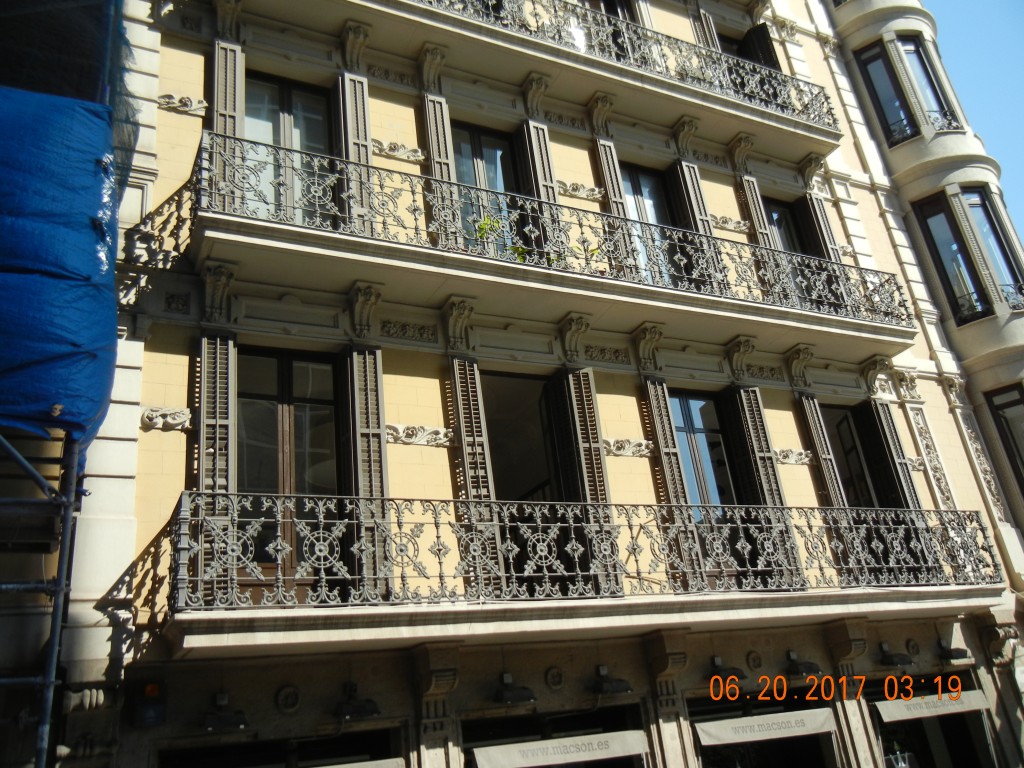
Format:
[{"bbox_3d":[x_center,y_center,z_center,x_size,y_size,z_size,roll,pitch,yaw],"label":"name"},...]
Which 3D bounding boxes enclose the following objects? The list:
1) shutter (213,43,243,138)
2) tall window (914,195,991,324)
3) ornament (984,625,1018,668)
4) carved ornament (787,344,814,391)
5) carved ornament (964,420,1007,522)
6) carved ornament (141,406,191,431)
[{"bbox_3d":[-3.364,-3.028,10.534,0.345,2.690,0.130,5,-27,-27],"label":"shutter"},{"bbox_3d":[7.959,-2.285,16.072,0.610,2.660,0.120,-18,-26,19],"label":"tall window"},{"bbox_3d":[7.030,3.725,12.651,0.440,0.460,0.360,5,-28,-28],"label":"ornament"},{"bbox_3d":[4.412,-0.258,13.336,0.340,0.580,0.350,5,-28,-28],"label":"carved ornament"},{"bbox_3d":[7.661,1.361,14.392,0.300,1.790,0.080,5,-28,-28],"label":"carved ornament"},{"bbox_3d":[-3.349,0.324,8.652,0.500,0.250,0.120,5,-28,-28],"label":"carved ornament"}]

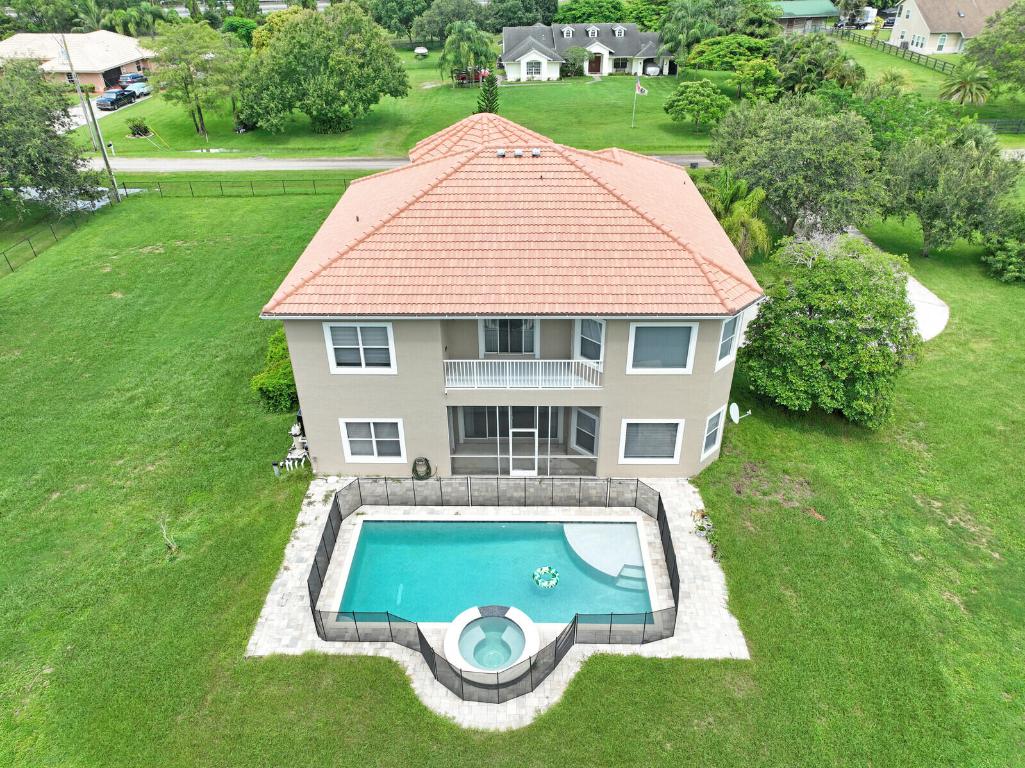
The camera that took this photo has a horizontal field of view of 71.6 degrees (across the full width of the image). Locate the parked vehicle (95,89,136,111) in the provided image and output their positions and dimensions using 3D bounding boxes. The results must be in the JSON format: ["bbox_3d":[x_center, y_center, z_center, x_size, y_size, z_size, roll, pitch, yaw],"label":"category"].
[{"bbox_3d":[-46.998,-33.781,83.997,1.950,1.850,5.500,2,32,4],"label":"parked vehicle"}]

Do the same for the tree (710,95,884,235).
[{"bbox_3d":[17.008,-12.896,43.065,10.000,8.300,10.000,0,32,2],"label":"tree"}]

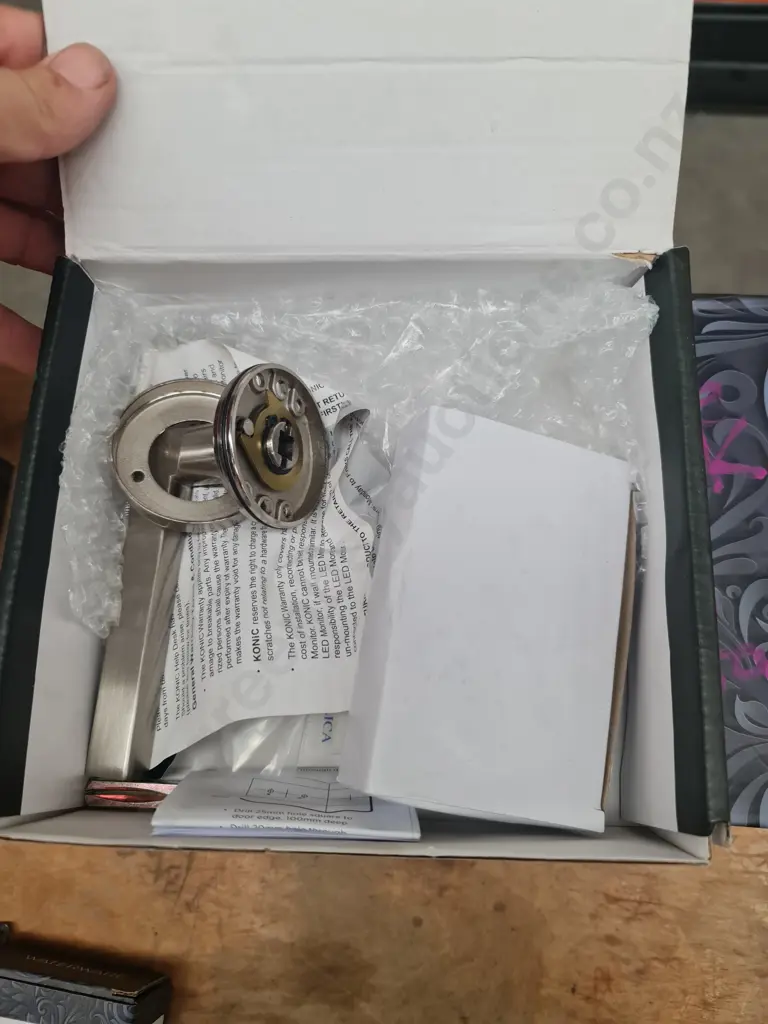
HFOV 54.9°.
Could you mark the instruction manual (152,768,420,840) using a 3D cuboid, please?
[{"bbox_3d":[-0.028,0.087,0.225,0.073,0.048,0.007,2,95,-3],"label":"instruction manual"}]

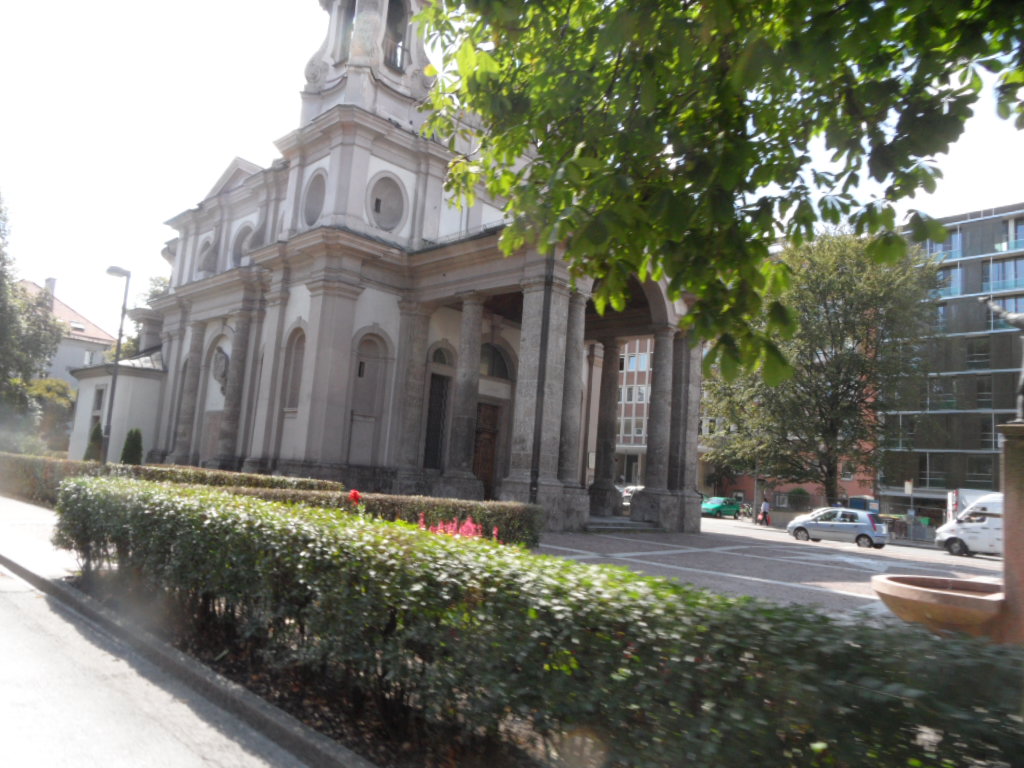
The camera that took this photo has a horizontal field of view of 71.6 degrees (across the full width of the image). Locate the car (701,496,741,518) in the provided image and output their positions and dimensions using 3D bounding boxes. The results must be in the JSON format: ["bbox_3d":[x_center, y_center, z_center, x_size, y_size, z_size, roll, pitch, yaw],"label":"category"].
[{"bbox_3d":[14.204,8.495,49.261,1.690,1.470,3.950,-3,-10,45],"label":"car"}]

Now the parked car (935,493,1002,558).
[{"bbox_3d":[19.704,5.528,27.514,5.600,2.580,1.950,-3,-10,45],"label":"parked car"}]

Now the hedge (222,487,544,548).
[{"bbox_3d":[-2.821,3.158,16.446,7.800,1.070,0.950,9,-8,-32],"label":"hedge"}]

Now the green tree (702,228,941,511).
[{"bbox_3d":[19.371,-0.379,44.575,13.200,18.470,13.200,-3,-10,45],"label":"green tree"}]

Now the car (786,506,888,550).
[{"bbox_3d":[13.518,5.886,29.626,3.860,1.480,1.670,-2,-10,42],"label":"car"}]

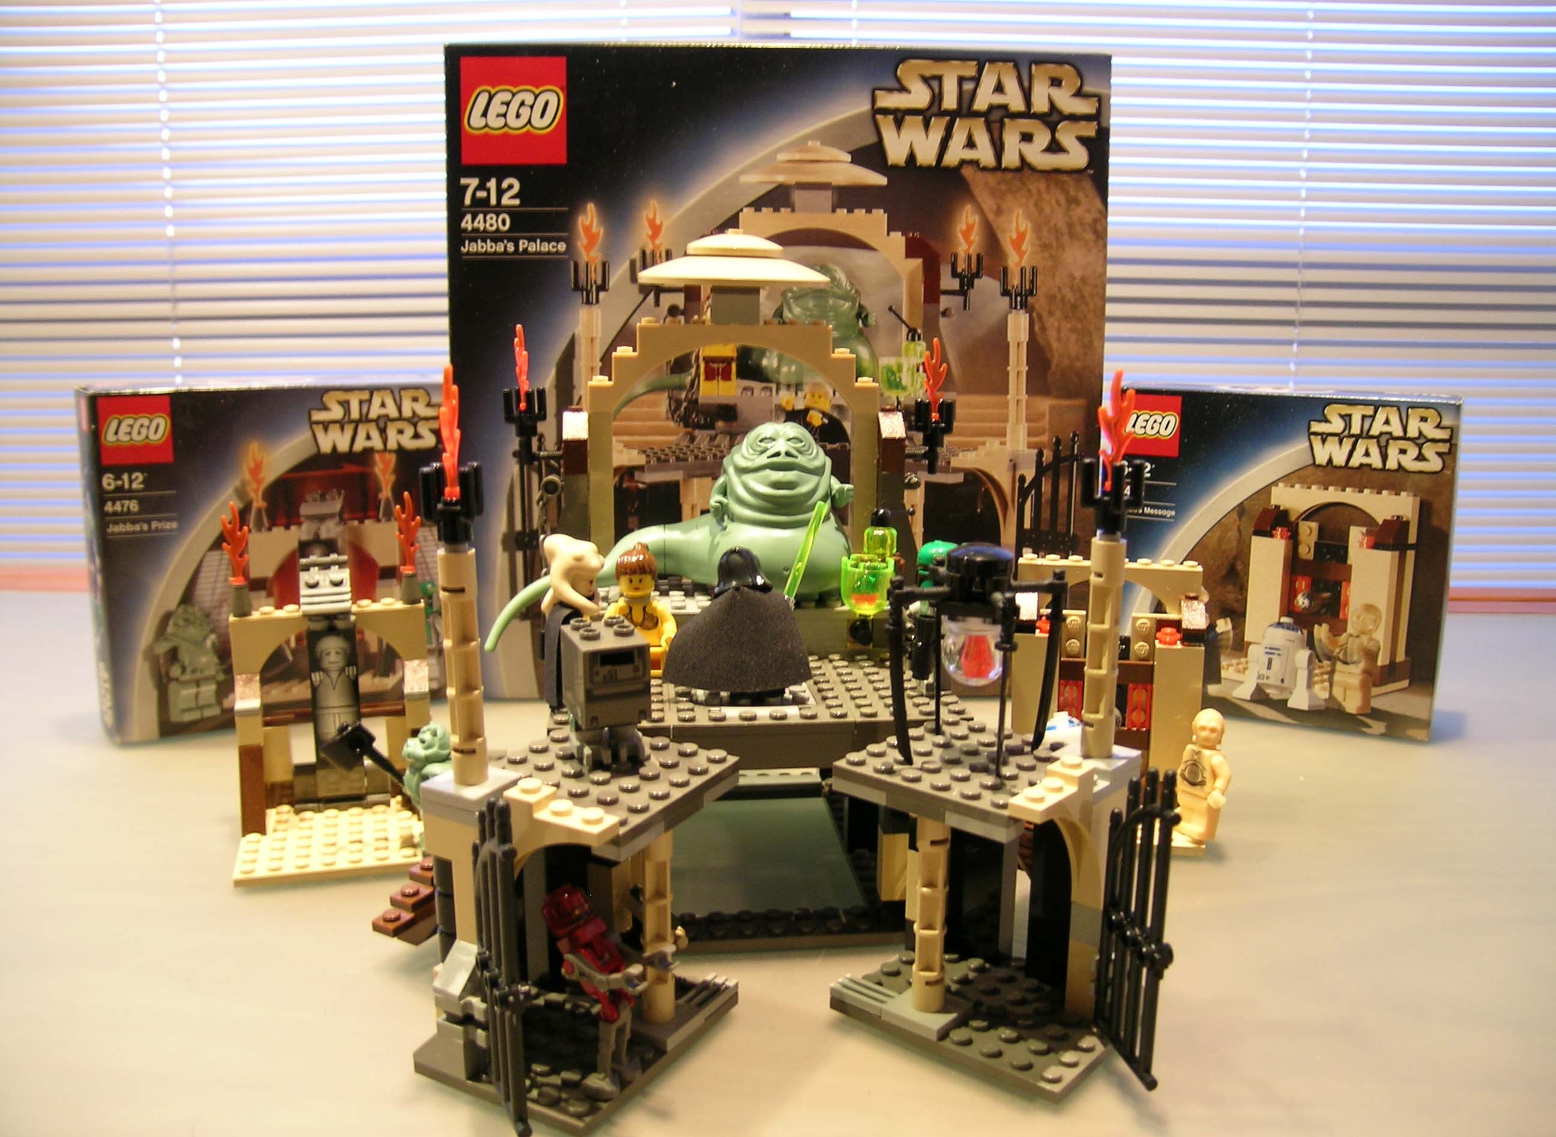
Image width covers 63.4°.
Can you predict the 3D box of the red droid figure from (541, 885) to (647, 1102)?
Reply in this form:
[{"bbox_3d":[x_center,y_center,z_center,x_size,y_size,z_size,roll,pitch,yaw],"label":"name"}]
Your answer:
[{"bbox_3d":[-0.035,0.095,0.280,0.025,0.042,0.018,6,12,28],"label":"red droid figure"}]

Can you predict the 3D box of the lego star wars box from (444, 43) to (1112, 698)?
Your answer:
[{"bbox_3d":[-0.001,-0.084,0.586,0.283,0.284,0.058,0,11,-1],"label":"lego star wars box"}]

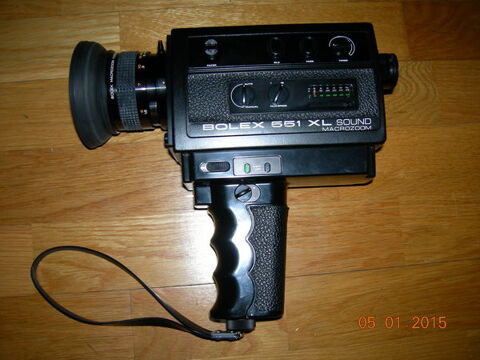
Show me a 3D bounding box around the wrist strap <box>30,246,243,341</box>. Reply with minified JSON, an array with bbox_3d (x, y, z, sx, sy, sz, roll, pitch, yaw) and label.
[{"bbox_3d":[-0.084,0.101,0.413,0.182,0.026,0.055,22,82,-1],"label":"wrist strap"}]

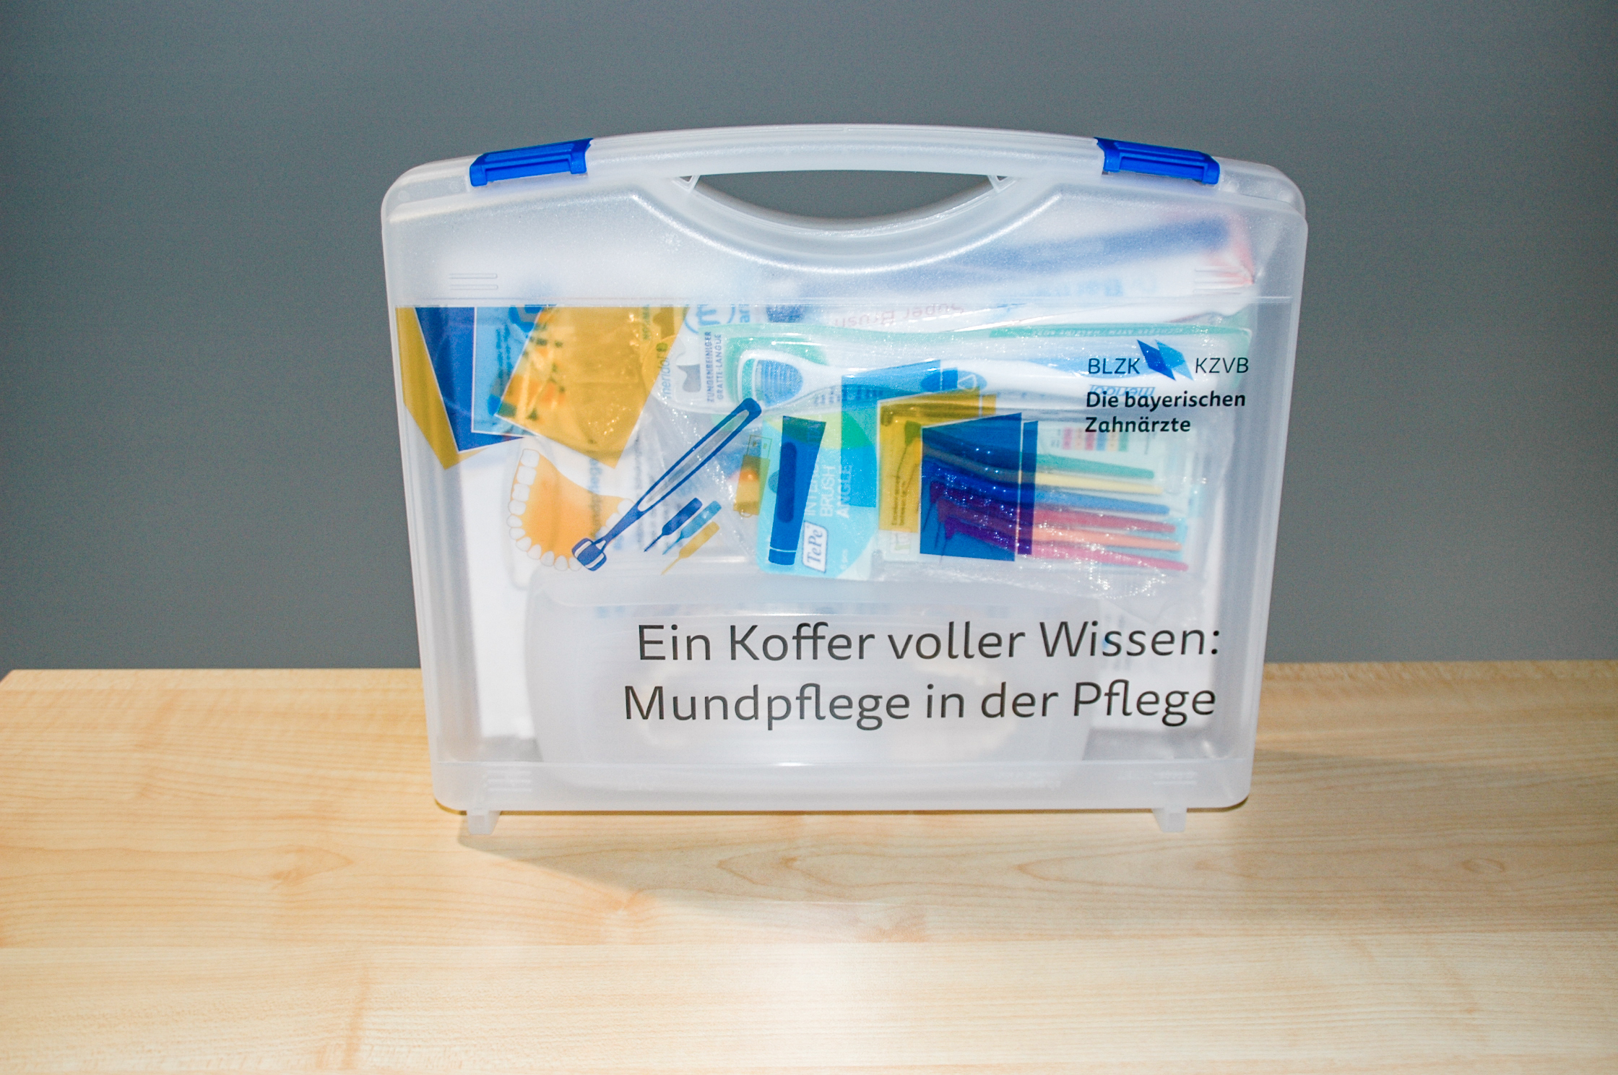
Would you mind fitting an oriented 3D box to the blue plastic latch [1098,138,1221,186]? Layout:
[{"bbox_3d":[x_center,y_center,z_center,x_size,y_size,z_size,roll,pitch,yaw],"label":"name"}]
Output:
[{"bbox_3d":[0.135,-0.148,0.651,0.044,0.011,0.026,6,19,-2],"label":"blue plastic latch"}]

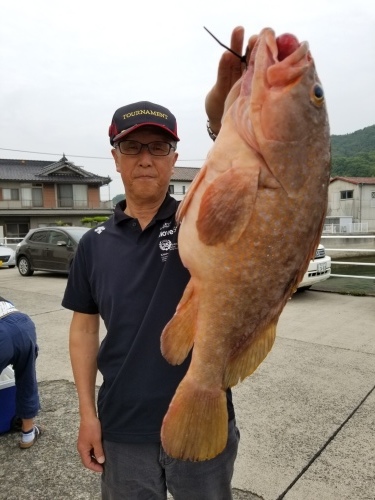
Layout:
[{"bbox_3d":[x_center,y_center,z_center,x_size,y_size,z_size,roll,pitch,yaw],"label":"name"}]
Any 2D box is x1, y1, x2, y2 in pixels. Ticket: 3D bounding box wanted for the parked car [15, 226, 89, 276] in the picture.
[{"bbox_3d":[-3.349,0.065,11.260,4.060,1.480,1.750,1,2,34],"label":"parked car"}]

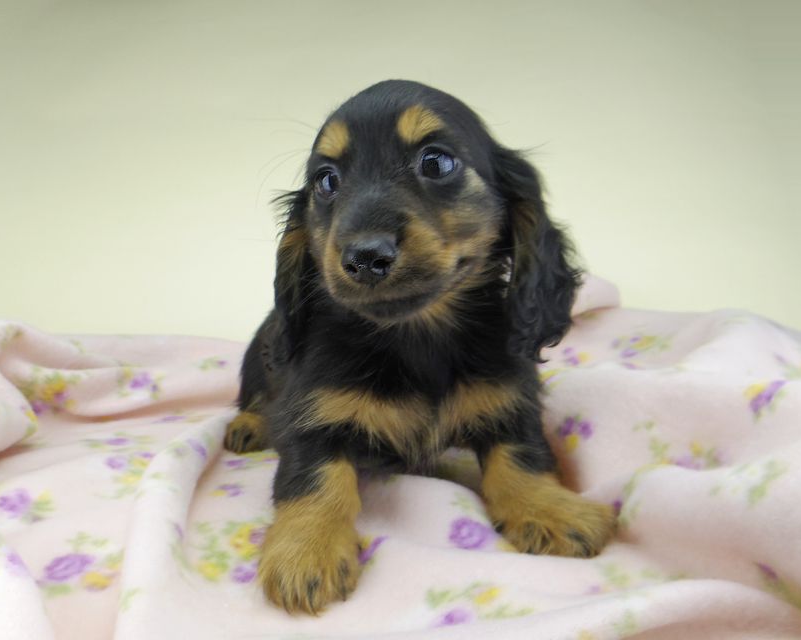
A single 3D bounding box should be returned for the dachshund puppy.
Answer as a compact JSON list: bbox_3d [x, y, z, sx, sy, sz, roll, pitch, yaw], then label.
[{"bbox_3d":[-0.006,-0.011,0.359,0.173,0.216,0.213,-4,14,-17],"label":"dachshund puppy"}]

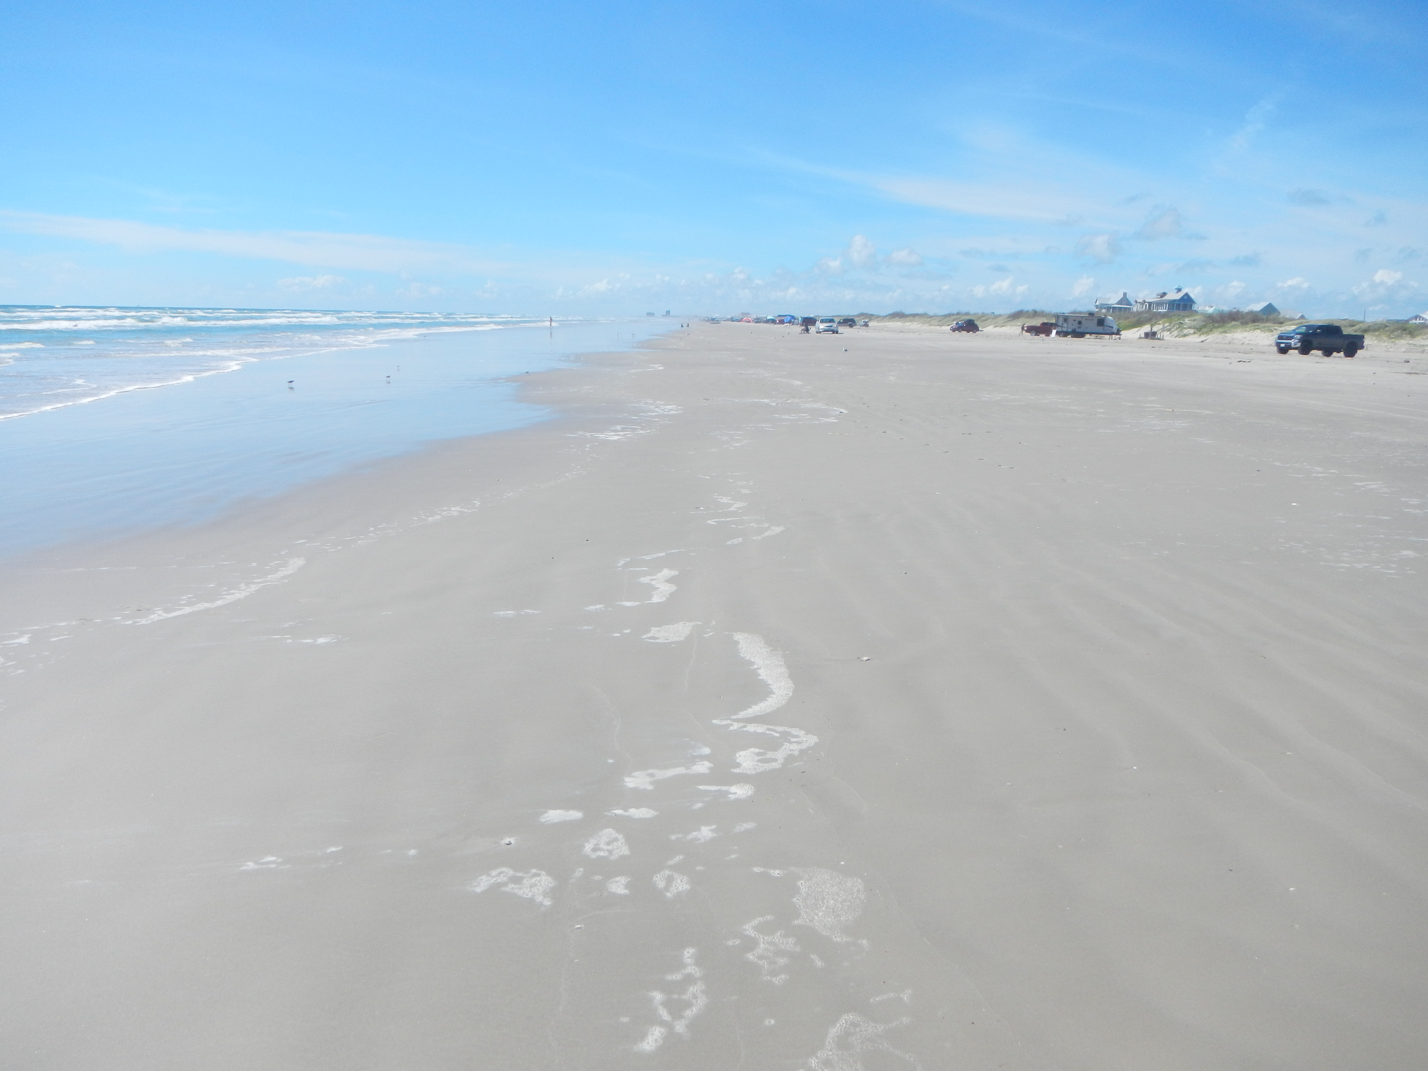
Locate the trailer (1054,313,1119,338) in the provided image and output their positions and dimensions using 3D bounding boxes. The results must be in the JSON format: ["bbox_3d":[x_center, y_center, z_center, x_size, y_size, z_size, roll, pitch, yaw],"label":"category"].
[{"bbox_3d":[51.606,-28.908,159.378,8.230,3.200,2.460,4,11,13],"label":"trailer"}]

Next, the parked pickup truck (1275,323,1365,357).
[{"bbox_3d":[40.089,-12.903,76.474,5.810,2.000,2.040,-2,11,-18],"label":"parked pickup truck"}]

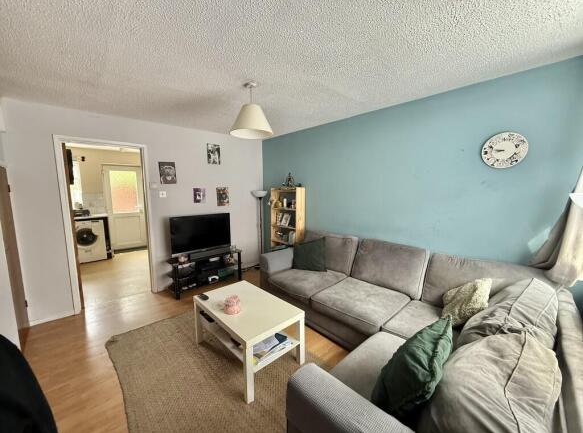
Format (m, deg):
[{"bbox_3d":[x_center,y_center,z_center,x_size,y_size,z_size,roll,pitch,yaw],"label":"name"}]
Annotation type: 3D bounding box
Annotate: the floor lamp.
[{"bbox_3d":[-0.540,0.241,4.292,0.260,1.420,0.260,-7,9,-42],"label":"floor lamp"}]

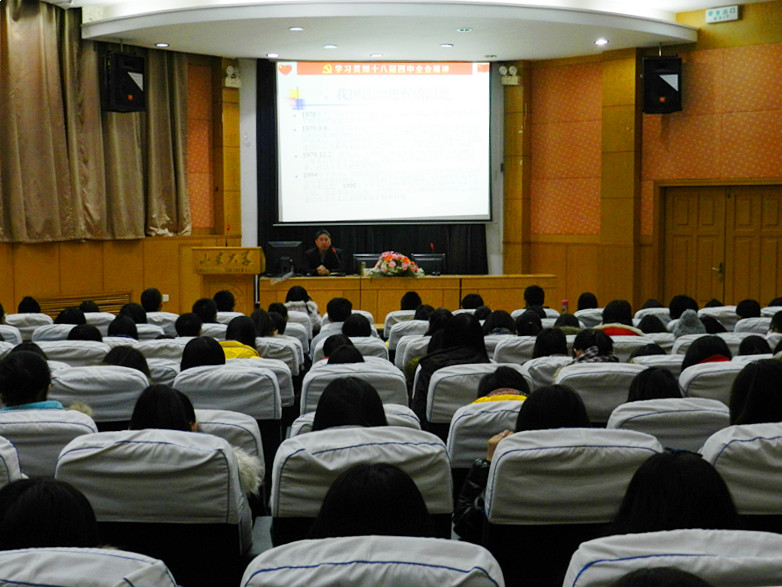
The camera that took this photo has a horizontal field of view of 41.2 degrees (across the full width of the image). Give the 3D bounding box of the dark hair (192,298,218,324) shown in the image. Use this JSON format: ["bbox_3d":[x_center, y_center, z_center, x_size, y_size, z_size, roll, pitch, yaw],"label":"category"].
[{"bbox_3d":[-1.452,0.150,8.124,0.190,0.215,0.200,0,2,7],"label":"dark hair"}]

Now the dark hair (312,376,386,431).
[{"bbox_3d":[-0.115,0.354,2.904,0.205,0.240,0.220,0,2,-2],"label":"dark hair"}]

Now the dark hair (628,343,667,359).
[{"bbox_3d":[1.437,0.393,5.783,0.190,0.220,0.220,0,3,-3],"label":"dark hair"}]

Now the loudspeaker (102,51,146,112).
[{"bbox_3d":[-2.956,-2.319,11.400,0.360,0.620,0.410,4,6,42],"label":"loudspeaker"}]

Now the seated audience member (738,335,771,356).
[{"bbox_3d":[1.960,0.789,5.911,0.460,1.150,0.720,0,4,-3],"label":"seated audience member"}]

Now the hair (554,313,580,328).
[{"bbox_3d":[1.296,0.259,7.637,0.185,0.210,0.210,0,3,-3],"label":"hair"}]

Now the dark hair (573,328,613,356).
[{"bbox_3d":[0.935,0.295,4.860,0.200,0.250,0.220,-1,5,-10],"label":"dark hair"}]

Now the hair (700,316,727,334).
[{"bbox_3d":[2.294,0.271,7.469,0.220,0.220,0.210,0,4,-3],"label":"hair"}]

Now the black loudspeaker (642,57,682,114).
[{"bbox_3d":[2.907,-2.229,11.150,0.410,0.560,0.370,0,3,5],"label":"black loudspeaker"}]

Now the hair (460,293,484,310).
[{"bbox_3d":[0.748,0.119,9.482,0.190,0.220,0.210,0,3,-3],"label":"hair"}]

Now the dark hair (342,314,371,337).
[{"bbox_3d":[-0.245,0.269,7.407,0.200,0.240,0.220,0,3,-3],"label":"dark hair"}]

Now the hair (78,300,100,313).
[{"bbox_3d":[-2.740,0.183,9.457,0.185,0.230,0.210,0,3,-3],"label":"hair"}]

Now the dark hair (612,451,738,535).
[{"bbox_3d":[0.542,0.426,1.984,0.235,0.250,0.230,0,2,-3],"label":"dark hair"}]

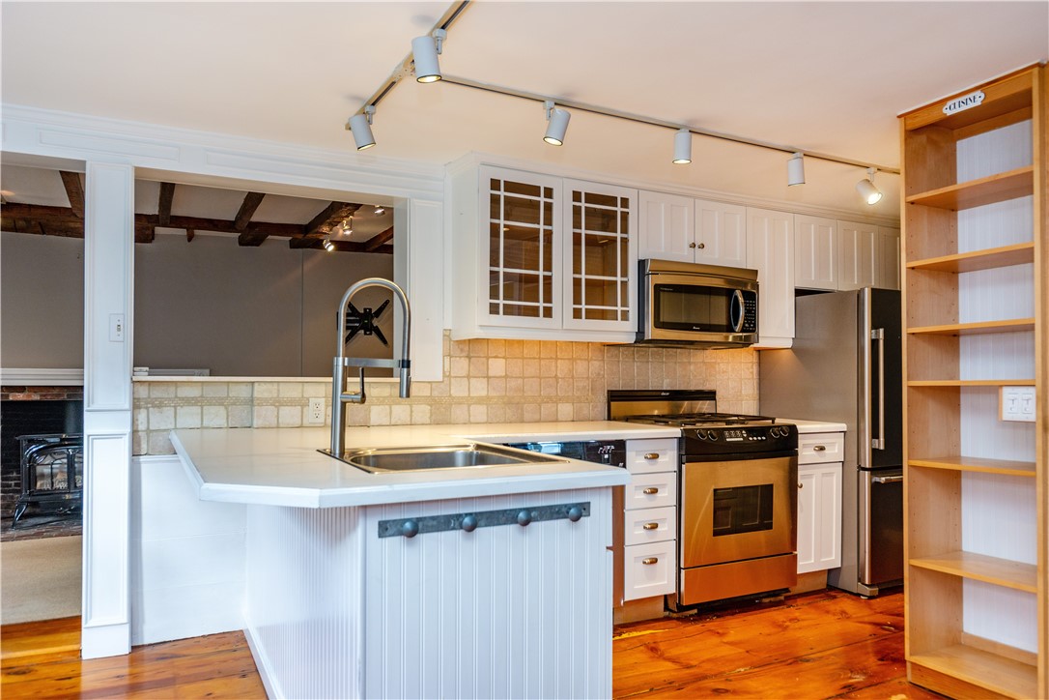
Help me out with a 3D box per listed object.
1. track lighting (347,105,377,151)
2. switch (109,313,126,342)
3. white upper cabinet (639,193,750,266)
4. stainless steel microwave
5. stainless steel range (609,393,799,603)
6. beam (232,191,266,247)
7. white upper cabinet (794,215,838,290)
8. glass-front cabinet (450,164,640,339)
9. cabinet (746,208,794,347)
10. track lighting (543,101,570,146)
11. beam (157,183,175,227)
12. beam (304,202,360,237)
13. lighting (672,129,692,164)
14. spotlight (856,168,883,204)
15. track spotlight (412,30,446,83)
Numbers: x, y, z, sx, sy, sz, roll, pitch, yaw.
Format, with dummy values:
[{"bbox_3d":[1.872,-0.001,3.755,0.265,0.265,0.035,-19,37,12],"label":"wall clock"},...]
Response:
[{"bbox_3d":[-0.613,-0.837,2.640,0.105,0.155,0.078,1,-2,-18],"label":"track lighting"},{"bbox_3d":[-1.685,-0.090,2.892,0.060,0.116,0.012,2,-2,-26],"label":"switch"},{"bbox_3d":[0.880,-0.657,4.010,0.754,0.380,0.315,2,-2,-26],"label":"white upper cabinet"},{"bbox_3d":[0.856,-0.242,3.866,0.765,0.410,0.410,1,-2,-27],"label":"stainless steel microwave"},{"bbox_3d":[0.950,0.769,3.783,0.757,1.080,0.680,2,-2,-26],"label":"stainless steel range"},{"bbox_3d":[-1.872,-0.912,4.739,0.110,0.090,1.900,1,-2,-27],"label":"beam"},{"bbox_3d":[1.728,-0.594,4.423,0.364,0.465,0.315,2,-2,-26],"label":"white upper cabinet"},{"bbox_3d":[0.120,-0.466,3.632,0.932,0.835,0.320,2,-2,-26],"label":"glass-front cabinet"},{"bbox_3d":[1.371,-0.416,4.244,0.390,0.804,0.325,1,-2,-27],"label":"cabinet"},{"bbox_3d":[0.117,-0.823,2.540,0.105,0.155,0.078,1,-2,-21],"label":"track lighting"},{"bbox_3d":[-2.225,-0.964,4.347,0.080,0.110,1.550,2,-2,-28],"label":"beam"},{"bbox_3d":[-1.284,-0.897,4.703,0.135,0.115,1.500,1,-2,-27],"label":"beam"},{"bbox_3d":[0.639,-0.823,2.830,0.072,0.140,0.085,1,-2,-27],"label":"lighting"},{"bbox_3d":[1.640,-0.775,3.320,0.080,0.170,0.120,2,-2,-36],"label":"spotlight"},{"bbox_3d":[-0.275,-0.847,2.020,0.102,0.145,0.076,1,-2,-28],"label":"track spotlight"}]

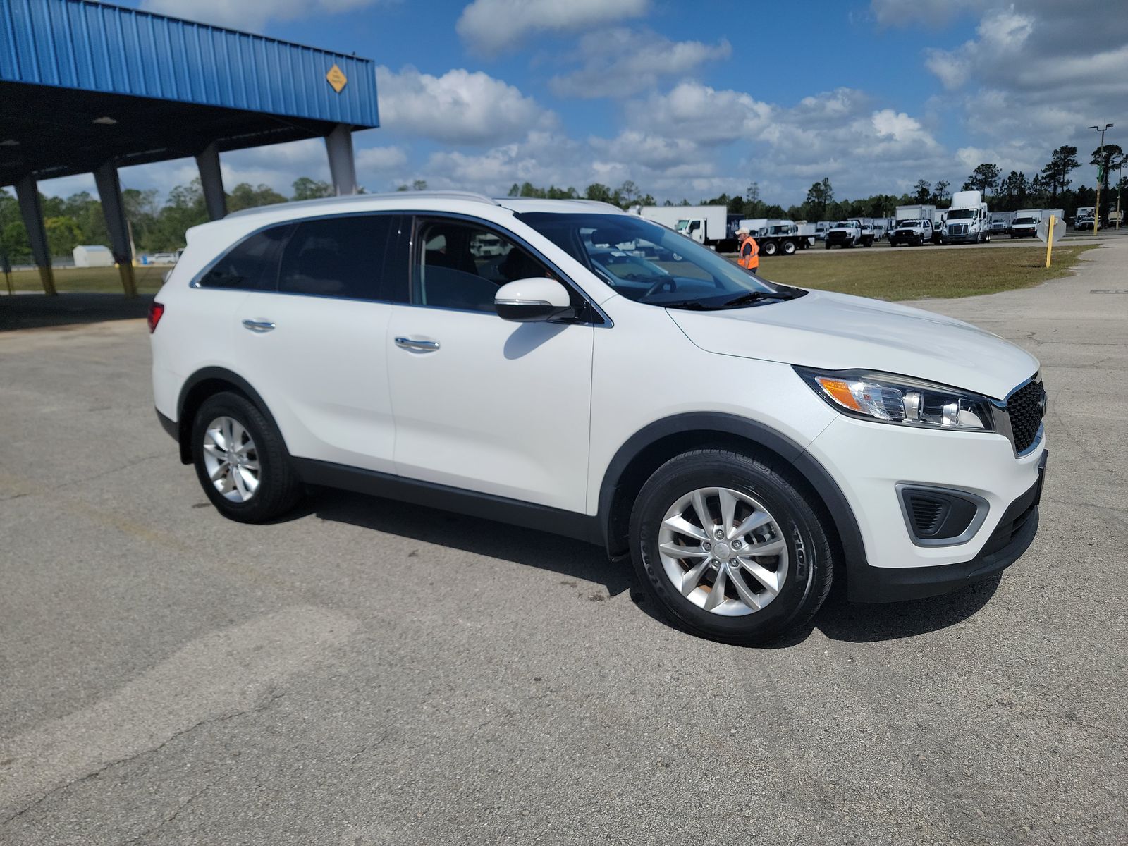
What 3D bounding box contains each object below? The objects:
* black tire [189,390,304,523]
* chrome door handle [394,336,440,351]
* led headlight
[{"bbox_3d":[-1.731,0.178,4.279,0.735,0.735,0.240,6,16,32],"label":"black tire"},{"bbox_3d":[-0.617,-0.338,3.301,0.250,0.050,0.055,12,18,30],"label":"chrome door handle"},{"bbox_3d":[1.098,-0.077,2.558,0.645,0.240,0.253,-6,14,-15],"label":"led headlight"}]

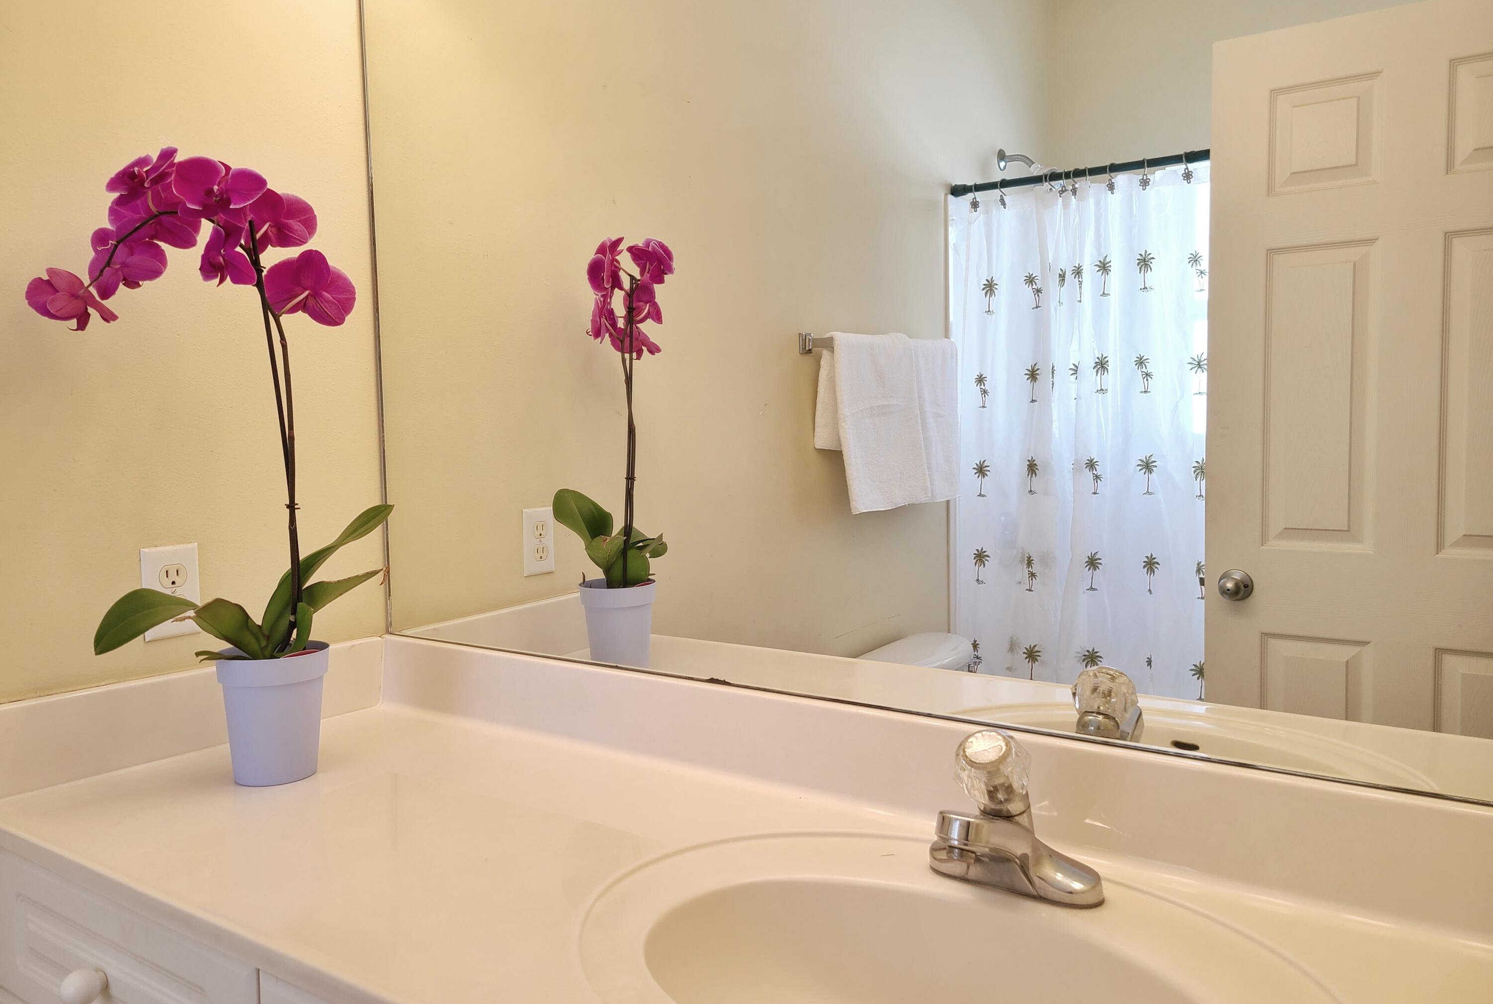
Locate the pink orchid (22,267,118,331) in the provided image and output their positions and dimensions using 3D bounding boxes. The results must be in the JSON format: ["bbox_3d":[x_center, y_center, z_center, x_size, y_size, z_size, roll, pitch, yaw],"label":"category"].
[{"bbox_3d":[-0.716,-0.215,1.190,0.046,0.064,0.088,1,5,25],"label":"pink orchid"}]

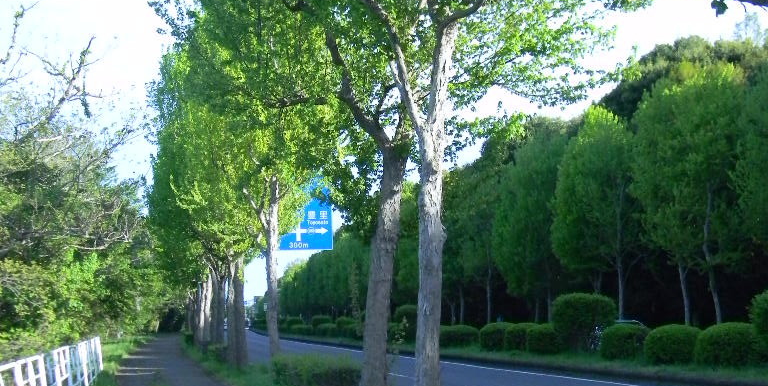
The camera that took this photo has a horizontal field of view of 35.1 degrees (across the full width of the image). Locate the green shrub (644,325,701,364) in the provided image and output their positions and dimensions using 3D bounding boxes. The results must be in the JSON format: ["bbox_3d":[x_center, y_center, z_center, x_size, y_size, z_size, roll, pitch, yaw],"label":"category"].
[{"bbox_3d":[8.280,4.363,34.704,1.520,1.080,1.600,0,-6,-11],"label":"green shrub"}]

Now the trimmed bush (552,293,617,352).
[{"bbox_3d":[7.518,4.939,45.208,2.260,2.300,2.380,0,-6,-11],"label":"trimmed bush"}]

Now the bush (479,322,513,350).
[{"bbox_3d":[5.206,6.660,56.167,1.460,1.230,1.540,-1,-6,0],"label":"bush"}]

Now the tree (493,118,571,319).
[{"bbox_3d":[9.634,2.389,77.250,5.020,14.190,5.020,0,-6,-11],"label":"tree"}]

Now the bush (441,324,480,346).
[{"bbox_3d":[3.856,7.386,62.523,1.700,1.100,2.280,0,-6,-11],"label":"bush"}]

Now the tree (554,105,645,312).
[{"bbox_3d":[11.753,1.741,65.320,4.900,12.860,4.900,0,-6,-11],"label":"tree"}]

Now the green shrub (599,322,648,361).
[{"bbox_3d":[7.671,4.730,38.478,1.480,1.170,1.560,0,-6,-11],"label":"green shrub"}]

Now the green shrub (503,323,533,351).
[{"bbox_3d":[5.864,6.211,52.115,1.360,1.200,1.430,0,-6,-11],"label":"green shrub"}]

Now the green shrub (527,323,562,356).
[{"bbox_3d":[6.137,5.576,46.075,1.270,1.150,1.340,0,-6,-11],"label":"green shrub"}]

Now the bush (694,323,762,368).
[{"bbox_3d":[9.307,4.097,32.618,1.750,1.110,1.850,0,-6,-11],"label":"bush"}]

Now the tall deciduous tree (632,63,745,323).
[{"bbox_3d":[14.448,0.563,56.303,5.260,13.190,5.260,0,-6,-11],"label":"tall deciduous tree"}]

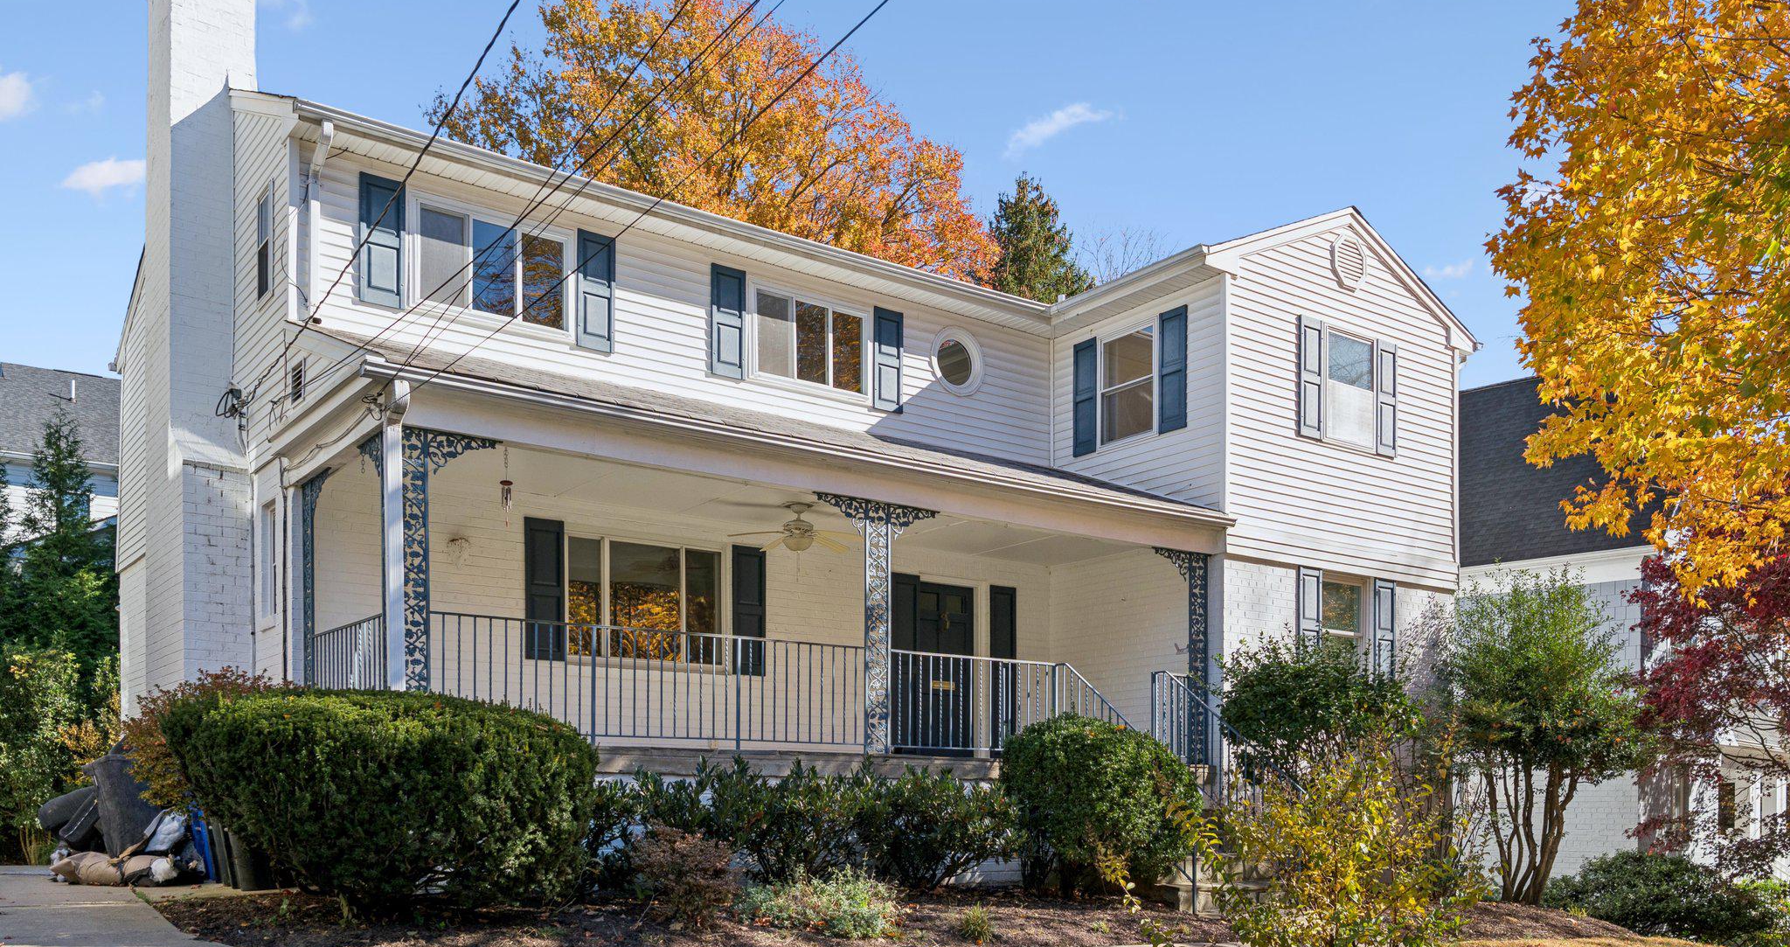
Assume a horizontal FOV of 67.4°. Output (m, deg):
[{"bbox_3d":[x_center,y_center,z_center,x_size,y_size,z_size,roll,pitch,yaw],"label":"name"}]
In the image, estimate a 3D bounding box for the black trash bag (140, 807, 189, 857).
[{"bbox_3d":[-7.076,3.473,13.000,0.440,0.430,0.400,2,-8,-17],"label":"black trash bag"}]

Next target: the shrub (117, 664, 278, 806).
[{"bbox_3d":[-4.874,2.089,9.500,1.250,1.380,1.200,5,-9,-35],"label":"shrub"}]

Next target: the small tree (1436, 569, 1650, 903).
[{"bbox_3d":[7.307,2.929,15.200,2.250,3.600,2.100,-3,-8,24],"label":"small tree"}]

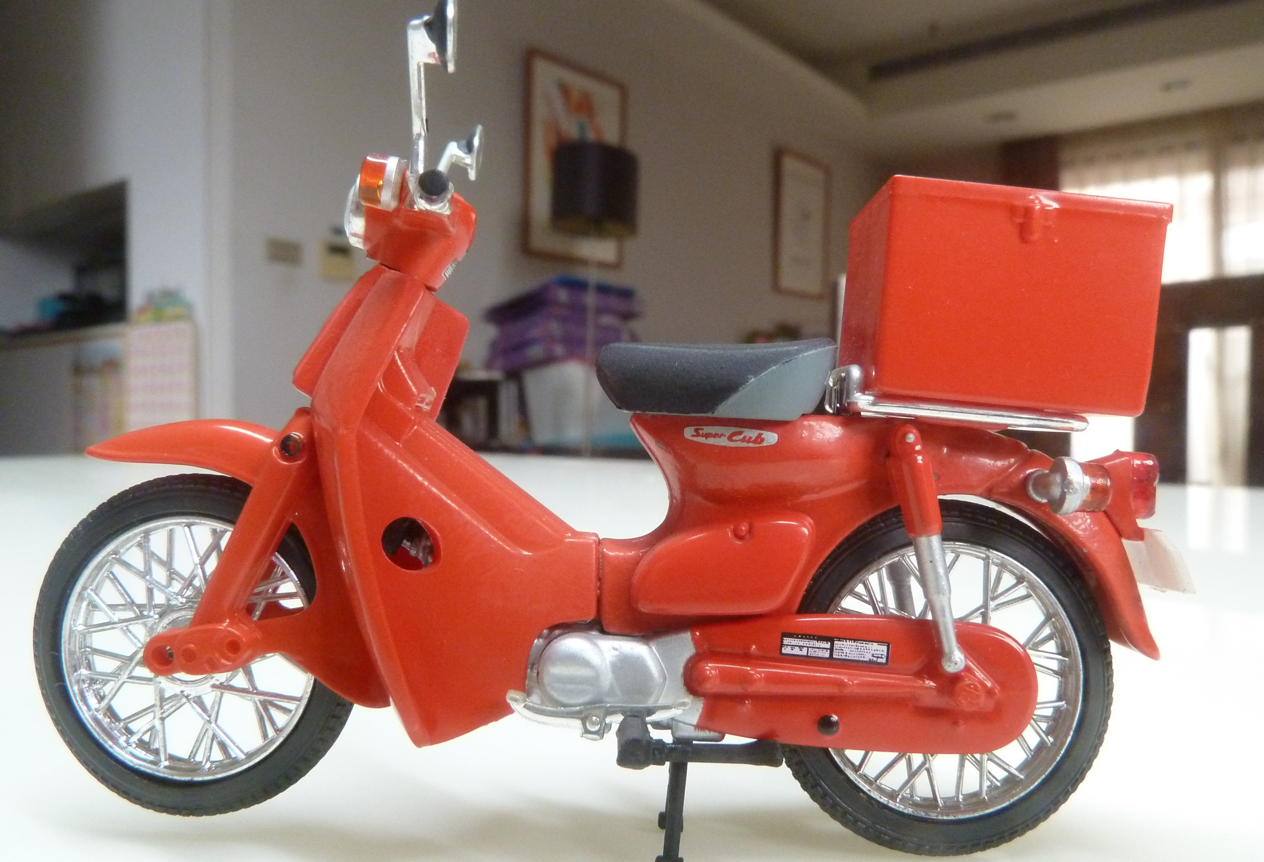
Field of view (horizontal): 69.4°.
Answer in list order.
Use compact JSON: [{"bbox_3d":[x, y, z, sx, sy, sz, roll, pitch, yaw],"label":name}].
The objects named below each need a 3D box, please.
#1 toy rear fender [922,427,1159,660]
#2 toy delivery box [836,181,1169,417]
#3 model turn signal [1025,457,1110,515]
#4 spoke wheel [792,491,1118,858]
[{"bbox_3d":[0.051,0.014,0.116,0.033,0.029,0.015,2,2,2],"label":"toy rear fender"},{"bbox_3d":[0.044,-0.015,0.115,0.031,0.025,0.025,6,2,2],"label":"toy delivery box"},{"bbox_3d":[0.050,0.006,0.104,0.005,0.006,0.010,2,2,2],"label":"model turn signal"},{"bbox_3d":[0.040,0.032,0.117,0.045,0.045,0.006,2,2,2],"label":"spoke wheel"}]

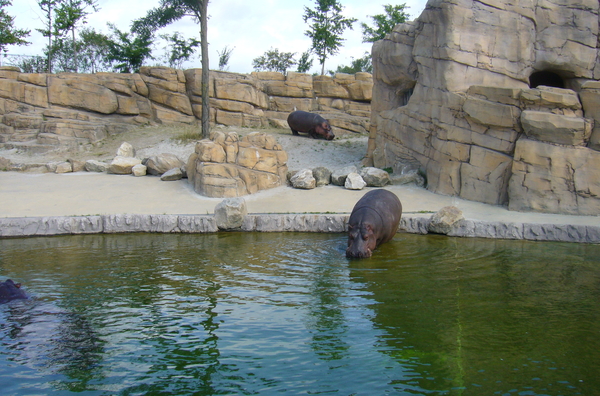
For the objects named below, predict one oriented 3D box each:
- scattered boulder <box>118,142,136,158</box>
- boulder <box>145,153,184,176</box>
[{"bbox_3d":[-7.504,-2.024,26.281,0.772,0.801,0.650,-2,9,-16],"label":"scattered boulder"},{"bbox_3d":[-5.684,-1.433,25.542,1.679,0.881,1.325,-2,8,-12],"label":"boulder"}]

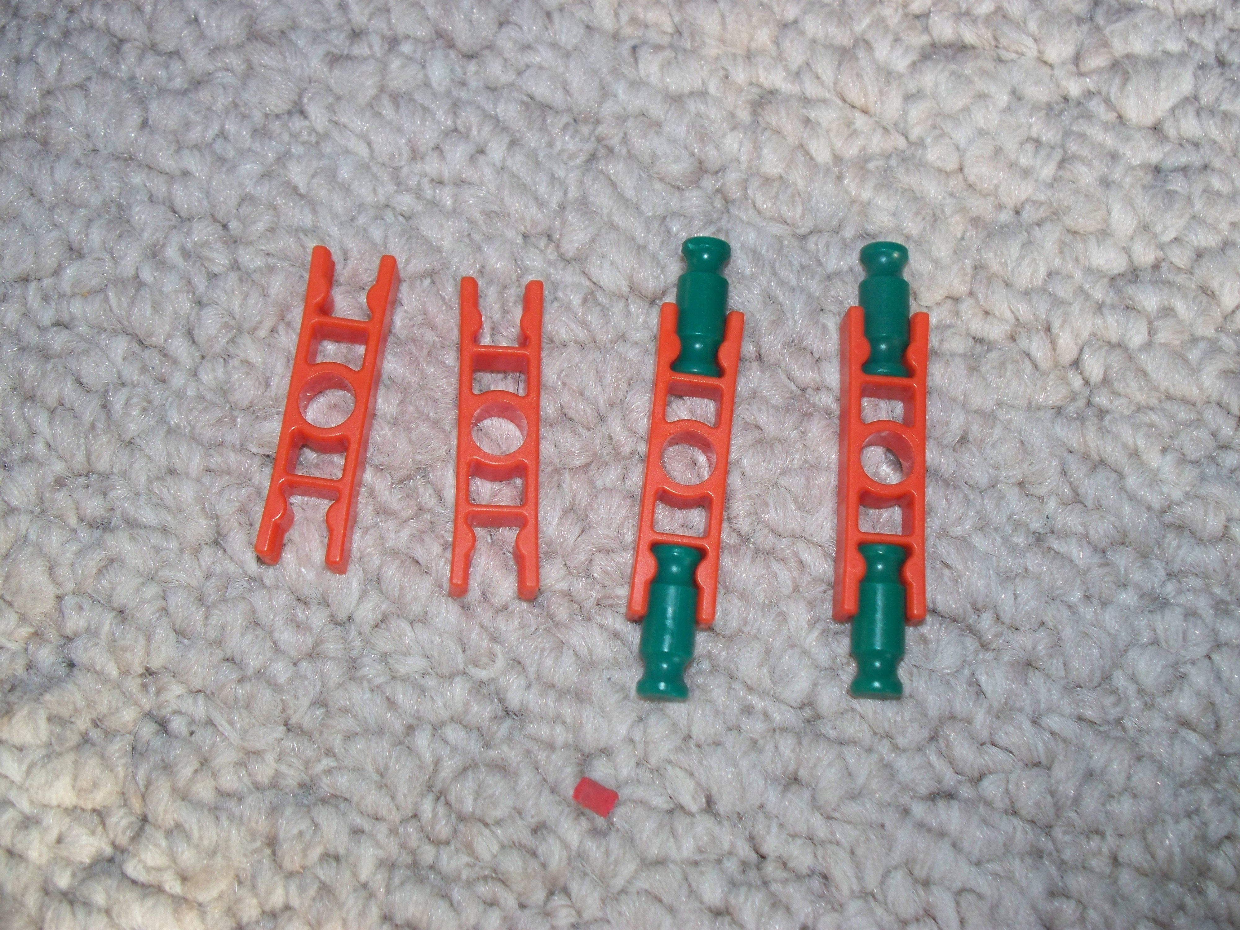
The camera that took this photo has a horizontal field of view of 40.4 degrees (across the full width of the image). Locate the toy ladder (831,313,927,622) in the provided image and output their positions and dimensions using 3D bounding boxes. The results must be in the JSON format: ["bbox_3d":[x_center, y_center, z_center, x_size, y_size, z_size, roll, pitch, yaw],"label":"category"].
[{"bbox_3d":[0.032,0.000,0.202,0.010,0.006,0.038,4,74,-2],"label":"toy ladder"}]

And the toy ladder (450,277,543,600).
[{"bbox_3d":[-0.014,-0.003,0.198,0.010,0.006,0.038,1,72,-5],"label":"toy ladder"}]

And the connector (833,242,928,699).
[{"bbox_3d":[0.032,0.000,0.202,0.010,0.006,0.055,4,74,-2],"label":"connector"}]

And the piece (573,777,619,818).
[{"bbox_3d":[-0.003,0.037,0.190,0.005,0.002,0.003,28,74,5],"label":"piece"}]

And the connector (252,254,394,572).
[{"bbox_3d":[-0.034,-0.007,0.198,0.010,0.006,0.038,7,74,0],"label":"connector"}]

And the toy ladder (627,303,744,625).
[{"bbox_3d":[0.008,0.000,0.199,0.010,0.006,0.038,6,75,0],"label":"toy ladder"}]

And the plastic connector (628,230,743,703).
[{"bbox_3d":[0.008,0.000,0.199,0.010,0.006,0.055,6,75,0],"label":"plastic connector"}]

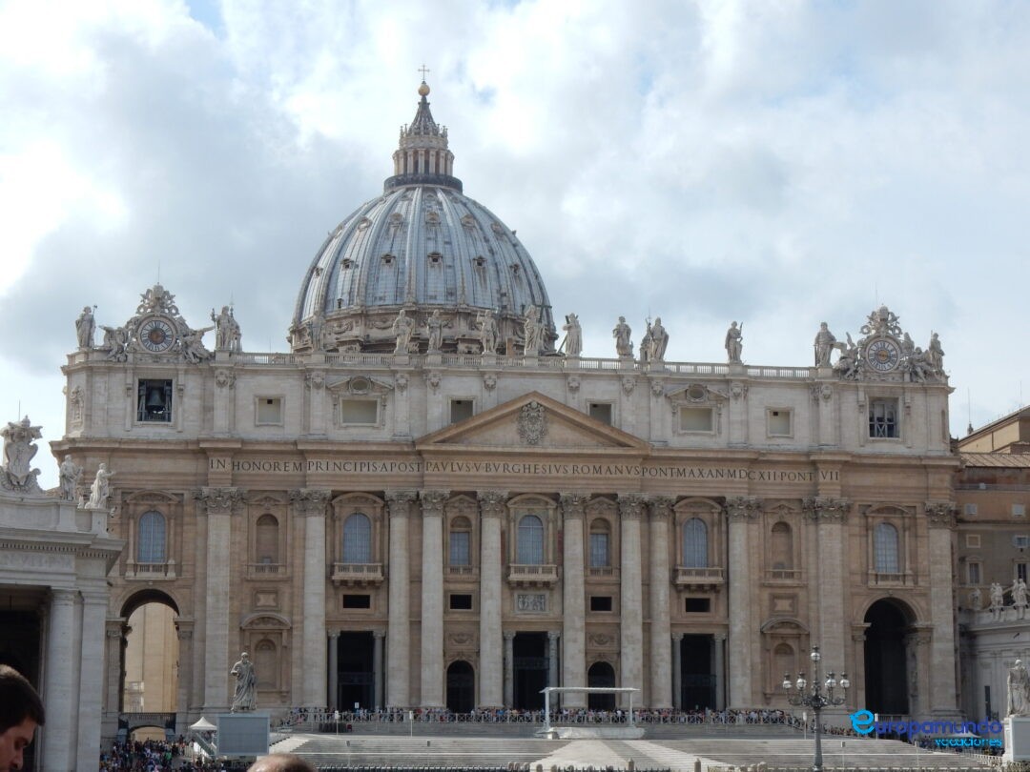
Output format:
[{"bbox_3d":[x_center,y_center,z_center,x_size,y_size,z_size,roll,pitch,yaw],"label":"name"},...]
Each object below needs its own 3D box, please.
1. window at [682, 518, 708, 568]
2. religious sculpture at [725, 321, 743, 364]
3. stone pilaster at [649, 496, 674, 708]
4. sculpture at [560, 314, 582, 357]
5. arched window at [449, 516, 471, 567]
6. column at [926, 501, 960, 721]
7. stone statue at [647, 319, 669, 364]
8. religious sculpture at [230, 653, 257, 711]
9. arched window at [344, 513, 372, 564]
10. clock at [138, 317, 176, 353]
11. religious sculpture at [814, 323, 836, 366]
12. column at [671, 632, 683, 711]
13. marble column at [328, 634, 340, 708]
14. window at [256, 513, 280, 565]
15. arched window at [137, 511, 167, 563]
[{"bbox_3d":[23.040,20.230,270.790,3.510,6.370,0.600,1,-10,-9],"label":"window"},{"bbox_3d":[28.670,-5.690,276.690,2.080,5.850,1.800,1,-10,-8],"label":"religious sculpture"},{"bbox_3d":[19.051,28.179,274.935,3.200,27.840,3.100,1,-10,-9],"label":"stone pilaster"},{"bbox_3d":[7.220,-6.600,273.240,2.840,5.780,1.900,1,-10,-8],"label":"sculpture"},{"bbox_3d":[-6.910,19.540,266.360,2.910,6.510,0.700,1,-10,-9],"label":"arched window"},{"bbox_3d":[55.670,28.980,274.970,4.430,27.720,2.000,1,-10,-9],"label":"column"},{"bbox_3d":[18.650,-5.990,273.670,2.910,6.040,1.800,1,-10,-9],"label":"stone statue"},{"bbox_3d":[-24.260,26.520,189.240,2.400,5.550,1.900,1,-10,-8],"label":"religious sculpture"},{"bbox_3d":[-19.933,19.328,268.012,3.569,6.366,0.700,1,-10,-8],"label":"arched window"},{"bbox_3d":[-45.120,-6.400,266.180,4.650,4.650,0.800,1,-10,-8],"label":"clock"},{"bbox_3d":[40.780,-5.470,278.400,2.840,5.890,1.800,1,-10,-8],"label":"religious sculpture"},{"bbox_3d":[20.730,36.580,269.310,1.400,10.010,1.400,1,-10,-8],"label":"column"},{"bbox_3d":[-23.010,36.351,268.978,1.500,10.112,1.450,1,-10,-9],"label":"marble column"},{"bbox_3d":[-31.209,19.303,266.411,2.868,6.387,0.800,1,-10,-8],"label":"window"},{"bbox_3d":[-45.951,19.135,267.518,3.571,6.532,0.600,1,-10,-9],"label":"arched window"}]

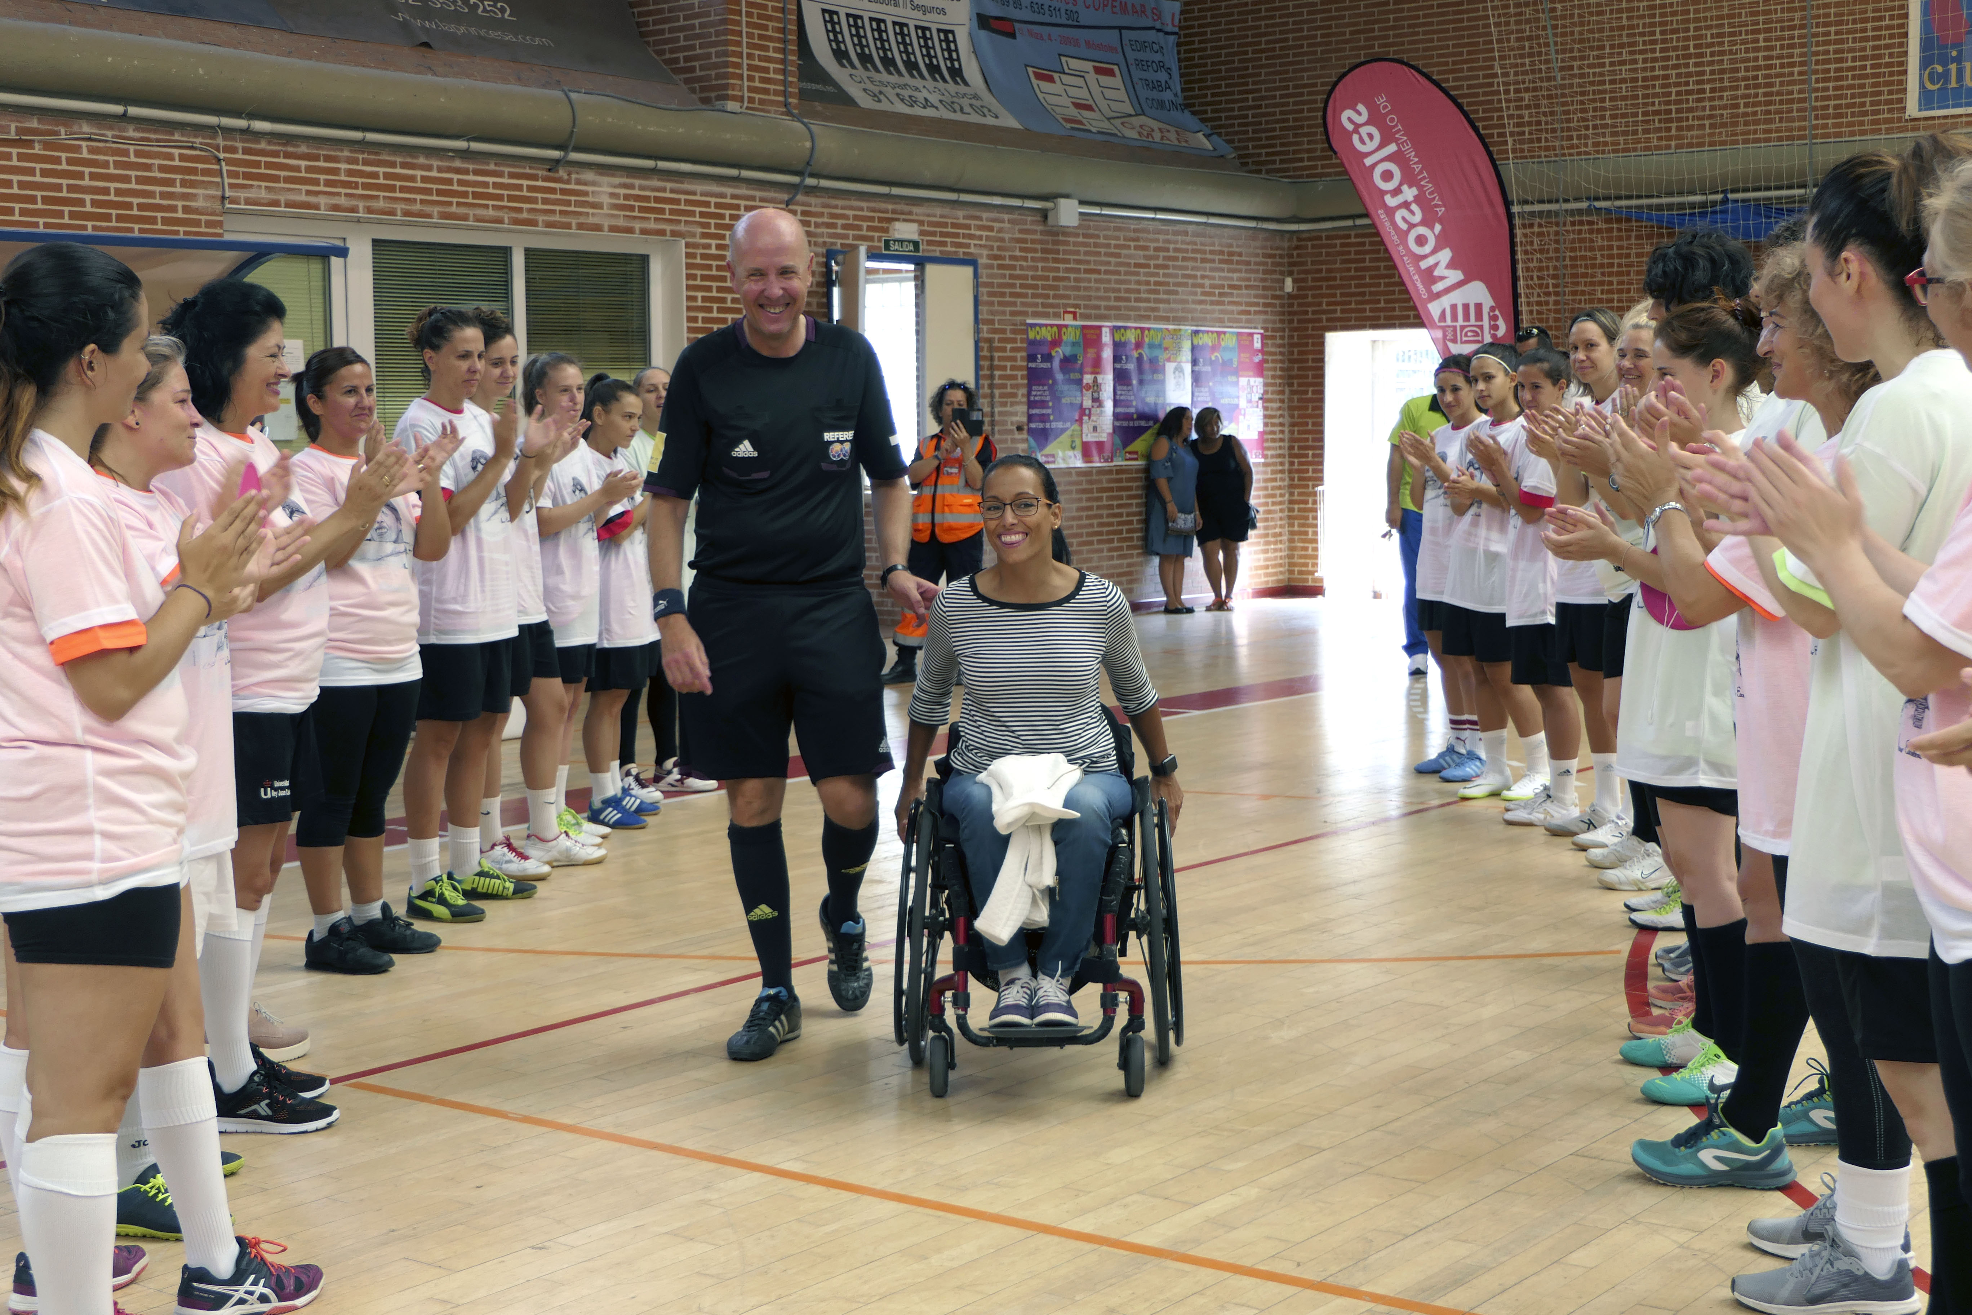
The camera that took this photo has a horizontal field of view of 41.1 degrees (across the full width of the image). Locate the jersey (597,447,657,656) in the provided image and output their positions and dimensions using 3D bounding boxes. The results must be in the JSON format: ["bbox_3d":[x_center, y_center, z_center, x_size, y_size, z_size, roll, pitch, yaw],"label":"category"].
[{"bbox_3d":[-1.267,-0.384,9.220,0.290,0.700,0.420,1,5,24],"label":"jersey"}]

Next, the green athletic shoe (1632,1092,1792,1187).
[{"bbox_3d":[1.315,0.880,4.748,0.285,0.135,0.105,1,5,13],"label":"green athletic shoe"}]

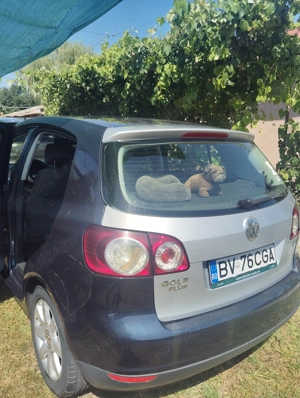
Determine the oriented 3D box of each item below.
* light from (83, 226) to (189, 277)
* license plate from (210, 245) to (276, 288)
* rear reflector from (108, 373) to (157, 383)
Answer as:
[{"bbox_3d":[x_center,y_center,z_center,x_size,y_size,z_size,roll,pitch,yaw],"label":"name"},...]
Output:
[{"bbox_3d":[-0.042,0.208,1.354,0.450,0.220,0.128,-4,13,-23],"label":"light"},{"bbox_3d":[0.498,0.336,1.679,0.526,0.124,0.020,-7,2,-35],"label":"license plate"},{"bbox_3d":[-0.078,0.802,1.448,0.220,0.040,0.029,1,12,-3],"label":"rear reflector"}]

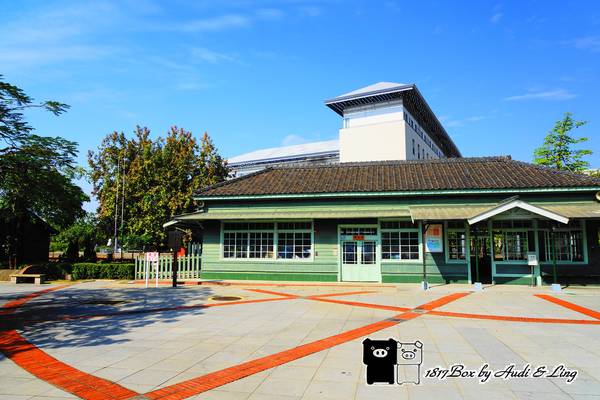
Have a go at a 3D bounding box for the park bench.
[{"bbox_3d":[-11.564,3.395,17.129,1.330,0.440,0.420,-1,-6,9],"label":"park bench"}]

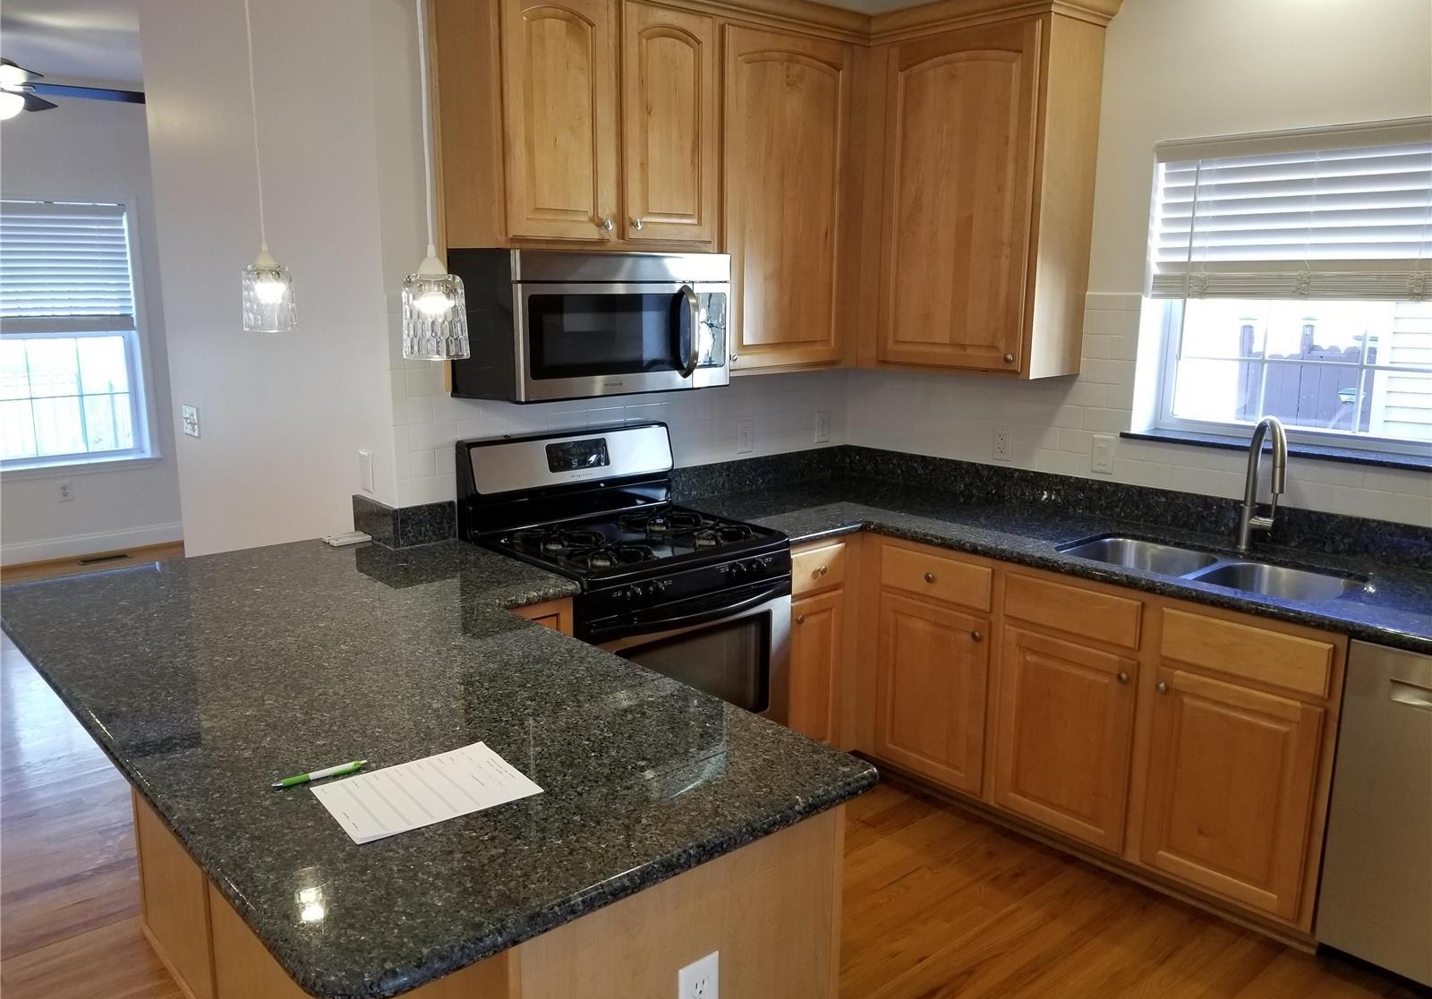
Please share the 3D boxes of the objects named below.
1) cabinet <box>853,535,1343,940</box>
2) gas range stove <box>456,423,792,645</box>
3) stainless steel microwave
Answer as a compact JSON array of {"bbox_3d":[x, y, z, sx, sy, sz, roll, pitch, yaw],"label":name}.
[{"bbox_3d":[1.194,0.574,3.304,0.627,0.822,1.455,-10,15,-42],"label":"cabinet"},{"bbox_3d":[-0.249,0.426,3.273,0.757,1.217,0.690,-10,15,-42],"label":"gas range stove"},{"bbox_3d":[-0.352,-0.528,3.208,0.776,0.404,0.385,-10,15,-42],"label":"stainless steel microwave"}]

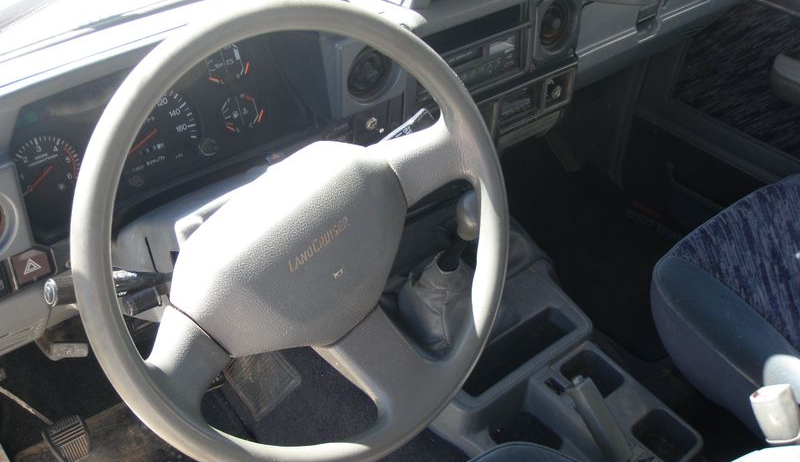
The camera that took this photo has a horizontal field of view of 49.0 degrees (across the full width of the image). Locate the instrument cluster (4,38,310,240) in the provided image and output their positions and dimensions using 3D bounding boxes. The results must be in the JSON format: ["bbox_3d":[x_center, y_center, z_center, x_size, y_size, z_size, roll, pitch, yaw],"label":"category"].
[{"bbox_3d":[-0.237,-0.114,0.898,0.325,0.135,0.060,-26,38,-28],"label":"instrument cluster"}]

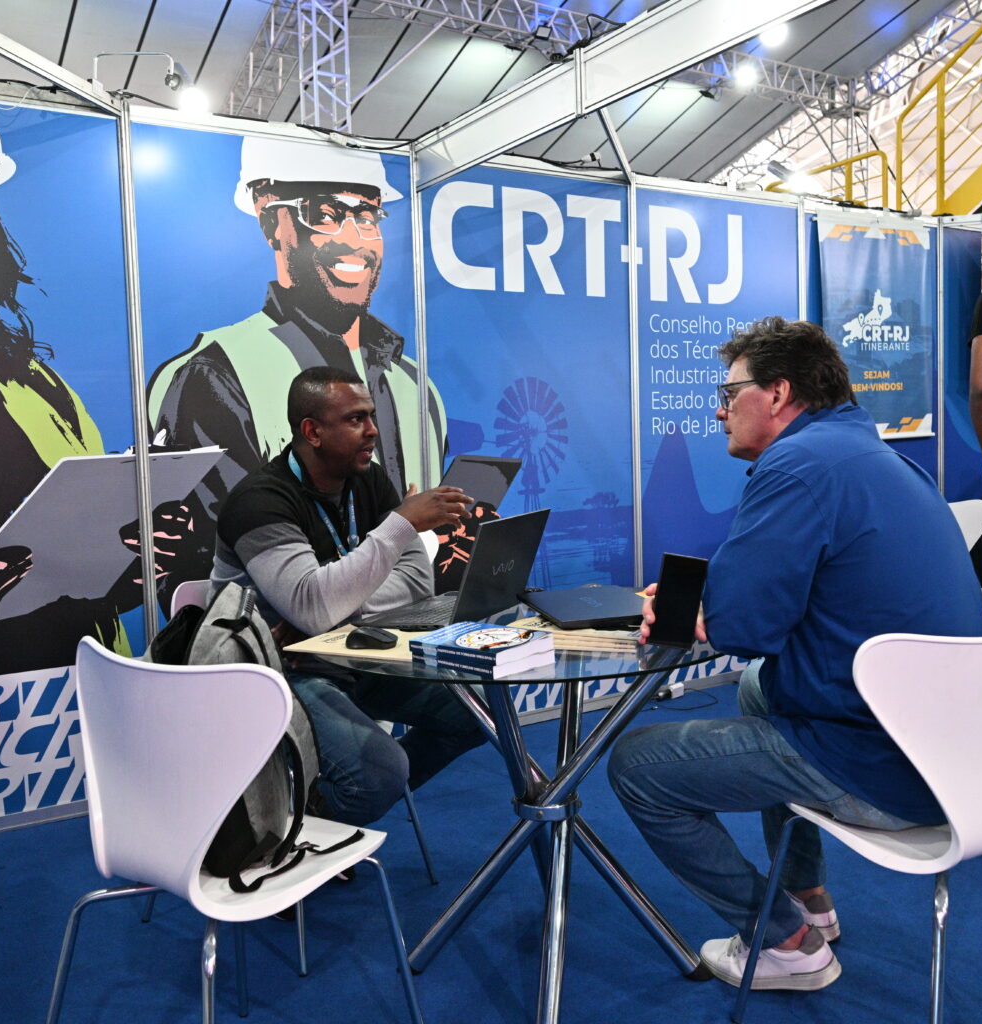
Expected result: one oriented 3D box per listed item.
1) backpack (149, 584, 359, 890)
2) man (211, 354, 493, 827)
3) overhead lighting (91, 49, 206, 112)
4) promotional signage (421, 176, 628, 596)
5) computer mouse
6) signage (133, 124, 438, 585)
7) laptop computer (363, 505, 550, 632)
[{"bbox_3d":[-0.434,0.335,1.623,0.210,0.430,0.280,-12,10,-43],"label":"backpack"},{"bbox_3d":[-0.354,0.317,2.263,0.740,1.300,0.580,1,5,34],"label":"man"},{"bbox_3d":[-1.008,-1.266,2.865,0.350,0.190,0.090,-1,4,15],"label":"overhead lighting"},{"bbox_3d":[0.184,-0.259,3.821,0.950,2.090,0.040,-4,4,-30],"label":"promotional signage"},{"bbox_3d":[-0.223,0.240,1.876,0.099,0.037,0.061,0,4,20],"label":"computer mouse"},{"bbox_3d":[-0.669,-0.201,3.335,0.950,2.090,0.040,-4,4,-30],"label":"signage"},{"bbox_3d":[-0.079,0.109,2.084,0.307,0.220,0.345,0,4,26],"label":"laptop computer"}]

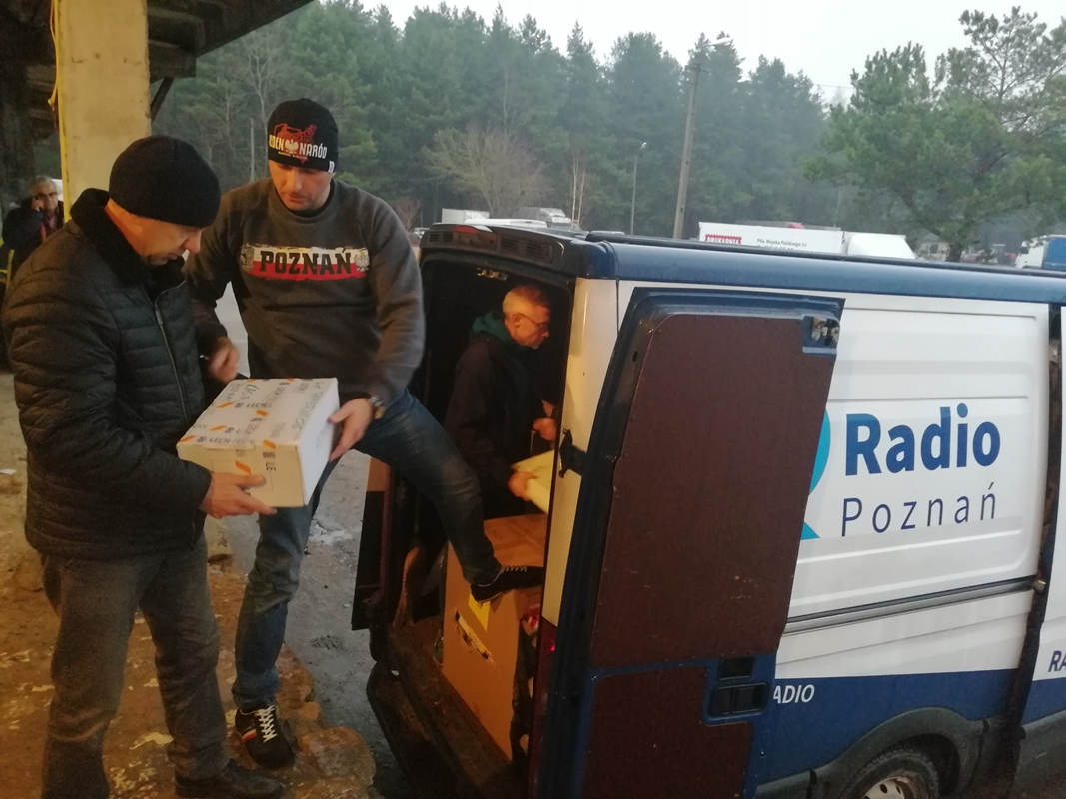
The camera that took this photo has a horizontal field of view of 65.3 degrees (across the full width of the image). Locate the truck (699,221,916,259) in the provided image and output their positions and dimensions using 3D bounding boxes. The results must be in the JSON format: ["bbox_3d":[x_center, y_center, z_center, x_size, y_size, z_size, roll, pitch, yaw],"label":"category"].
[{"bbox_3d":[7.786,-3.477,24.973,6.600,3.150,2.150,2,10,-7],"label":"truck"}]

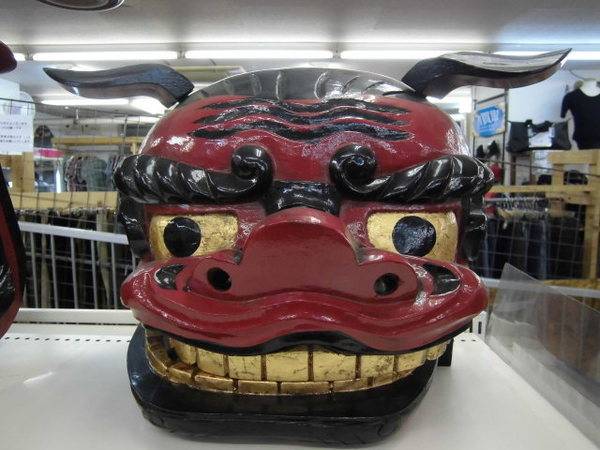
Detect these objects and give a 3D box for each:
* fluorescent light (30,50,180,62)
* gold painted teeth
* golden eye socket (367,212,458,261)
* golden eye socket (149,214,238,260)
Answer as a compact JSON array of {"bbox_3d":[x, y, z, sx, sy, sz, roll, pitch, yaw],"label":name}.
[{"bbox_3d":[-1.588,-1.376,3.680,1.190,0.075,0.090,0,7,0],"label":"fluorescent light"},{"bbox_3d":[-0.003,0.126,0.464,0.310,0.053,0.113,0,7,0],"label":"gold painted teeth"},{"bbox_3d":[0.122,0.013,0.488,0.095,0.048,0.032,-1,7,-8],"label":"golden eye socket"},{"bbox_3d":[-0.115,0.013,0.488,0.095,0.048,0.032,1,7,8],"label":"golden eye socket"}]

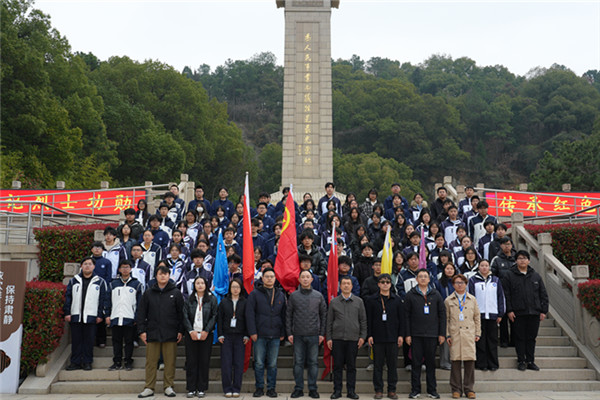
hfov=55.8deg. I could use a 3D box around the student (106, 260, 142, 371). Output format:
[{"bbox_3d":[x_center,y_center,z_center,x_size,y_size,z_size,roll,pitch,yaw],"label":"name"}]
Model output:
[{"bbox_3d":[-2.729,1.774,8.812,0.540,1.681,0.310,1,-9,-8],"label":"student"}]

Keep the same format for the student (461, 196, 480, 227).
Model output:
[{"bbox_3d":[3.741,0.776,11.945,0.520,1.740,0.310,-1,-8,9],"label":"student"}]

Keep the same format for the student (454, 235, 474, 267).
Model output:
[{"bbox_3d":[2.985,1.446,9.986,0.450,1.615,0.280,-1,-8,4],"label":"student"}]

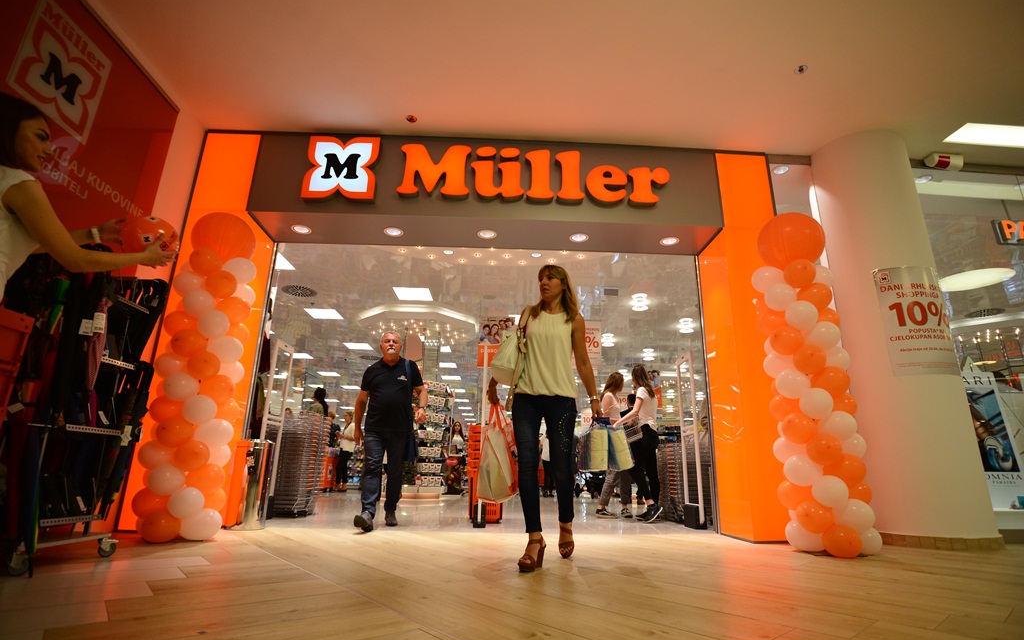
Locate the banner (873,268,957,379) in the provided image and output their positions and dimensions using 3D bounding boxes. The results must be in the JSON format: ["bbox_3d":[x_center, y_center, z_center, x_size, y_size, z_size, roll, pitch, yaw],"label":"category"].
[{"bbox_3d":[3.468,-0.004,4.089,0.570,0.950,0.120,1,-17,3],"label":"banner"}]

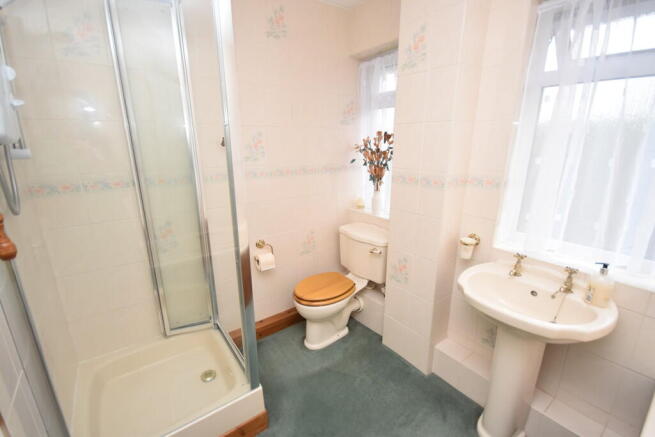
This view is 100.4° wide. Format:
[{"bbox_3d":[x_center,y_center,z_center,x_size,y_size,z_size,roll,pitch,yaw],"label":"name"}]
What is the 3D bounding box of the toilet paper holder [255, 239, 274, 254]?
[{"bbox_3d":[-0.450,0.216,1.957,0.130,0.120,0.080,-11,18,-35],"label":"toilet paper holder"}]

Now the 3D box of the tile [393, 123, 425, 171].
[{"bbox_3d":[0.465,-0.421,1.600,0.010,0.250,0.205,-11,18,-35],"label":"tile"}]

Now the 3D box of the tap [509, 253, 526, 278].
[{"bbox_3d":[0.893,0.226,1.270,0.100,0.105,0.060,-11,18,-35],"label":"tap"}]

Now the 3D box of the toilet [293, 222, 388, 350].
[{"bbox_3d":[0.067,0.522,2.062,0.700,0.800,0.510,-11,18,-35],"label":"toilet"}]

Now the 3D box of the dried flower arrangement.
[{"bbox_3d":[0.379,-0.467,2.177,0.280,0.470,0.340,-11,18,-35],"label":"dried flower arrangement"}]

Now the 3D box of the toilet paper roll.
[{"bbox_3d":[-0.440,0.308,1.950,0.105,0.112,0.112,-11,18,-35],"label":"toilet paper roll"}]

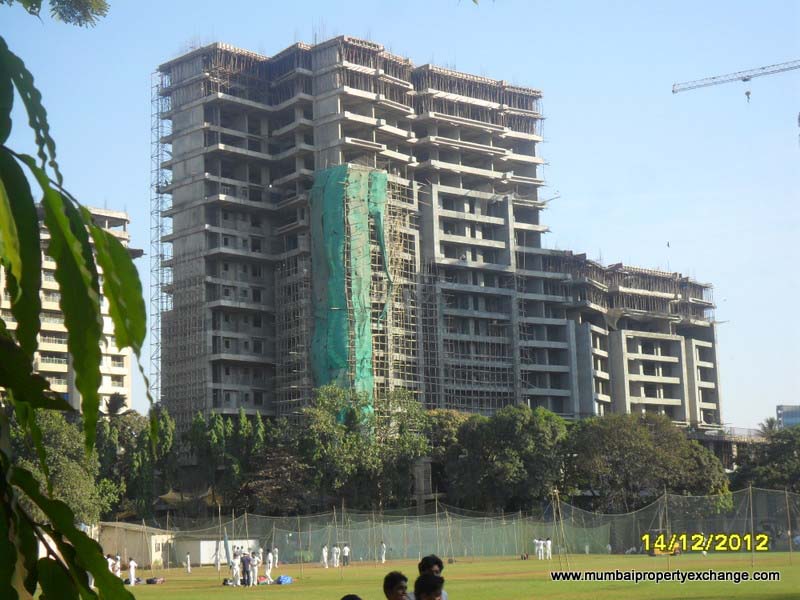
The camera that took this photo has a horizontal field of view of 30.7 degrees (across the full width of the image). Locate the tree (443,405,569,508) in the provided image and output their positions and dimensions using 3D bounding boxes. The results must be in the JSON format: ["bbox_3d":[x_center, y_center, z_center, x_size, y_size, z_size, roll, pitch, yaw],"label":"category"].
[{"bbox_3d":[9.668,16.416,132.033,11.092,13.894,10.500,-2,-9,0],"label":"tree"}]

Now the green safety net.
[{"bbox_3d":[-5.534,-0.315,160.725,5.900,28.460,6.400,5,-12,-37],"label":"green safety net"}]

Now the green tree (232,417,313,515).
[{"bbox_3d":[-11.683,17.592,133.994,7.383,13.748,7.500,-2,-9,0],"label":"green tree"}]

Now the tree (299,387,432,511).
[{"bbox_3d":[-3.314,16.079,135.207,12.107,16.525,11.000,-2,-9,0],"label":"tree"}]

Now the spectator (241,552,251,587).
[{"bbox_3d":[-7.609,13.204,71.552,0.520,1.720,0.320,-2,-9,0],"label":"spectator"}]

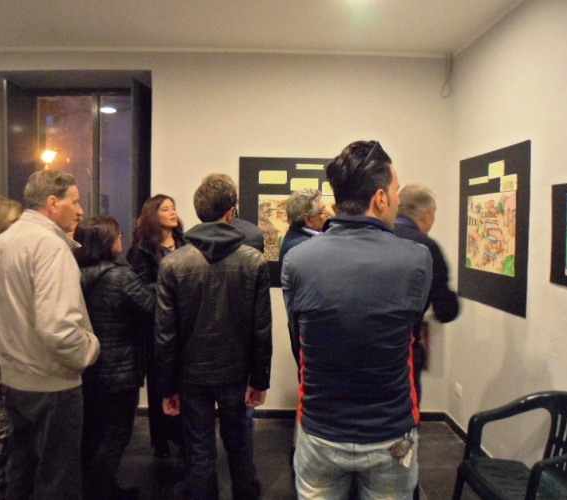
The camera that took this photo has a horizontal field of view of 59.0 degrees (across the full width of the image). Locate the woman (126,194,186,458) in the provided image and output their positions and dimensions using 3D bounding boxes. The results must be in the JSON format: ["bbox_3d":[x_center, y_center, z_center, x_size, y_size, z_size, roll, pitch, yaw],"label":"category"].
[{"bbox_3d":[-0.816,0.484,3.259,0.440,1.684,0.310,-1,3,-34],"label":"woman"}]

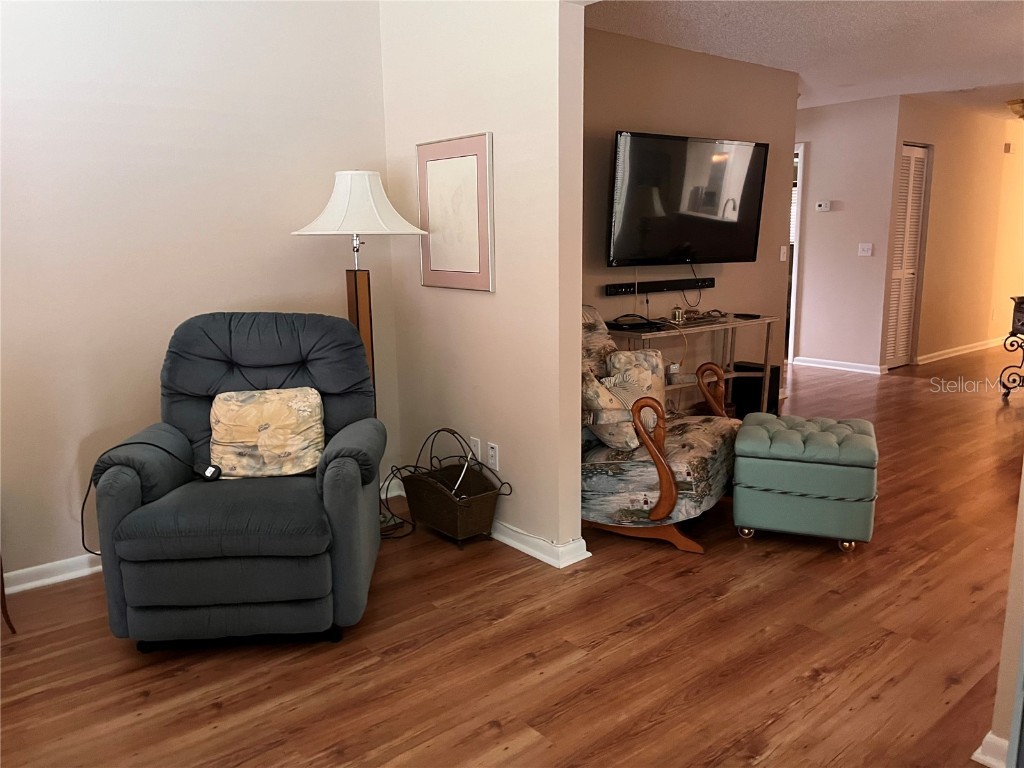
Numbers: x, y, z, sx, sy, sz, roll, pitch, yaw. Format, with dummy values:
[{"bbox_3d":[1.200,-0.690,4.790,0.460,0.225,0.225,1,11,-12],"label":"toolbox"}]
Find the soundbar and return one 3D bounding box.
[{"bbox_3d":[0.959,-0.622,4.905,1.026,0.067,0.050,-9,14,-38],"label":"soundbar"}]

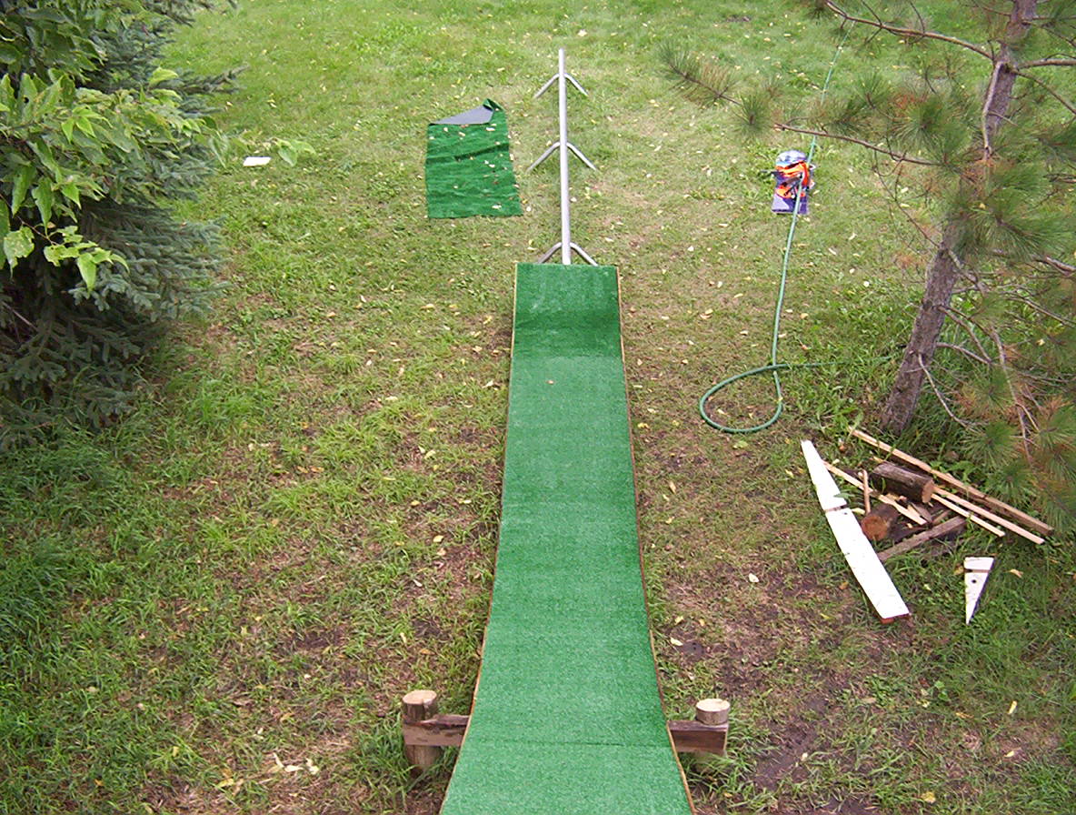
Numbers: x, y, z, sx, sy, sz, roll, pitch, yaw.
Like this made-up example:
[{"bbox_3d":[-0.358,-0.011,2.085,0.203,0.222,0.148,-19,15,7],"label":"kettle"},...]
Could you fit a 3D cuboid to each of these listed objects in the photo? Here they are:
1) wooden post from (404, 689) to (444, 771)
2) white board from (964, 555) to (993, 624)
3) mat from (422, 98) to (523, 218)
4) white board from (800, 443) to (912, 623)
[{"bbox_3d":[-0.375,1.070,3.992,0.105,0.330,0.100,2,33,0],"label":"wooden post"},{"bbox_3d":[1.812,0.763,5.089,0.114,0.030,0.488,14,34,21],"label":"white board"},{"bbox_3d":[-0.540,-2.010,9.627,0.694,0.080,2.526,-2,31,-4],"label":"mat"},{"bbox_3d":[1.356,0.521,5.469,0.144,0.035,1.330,-3,31,-6],"label":"white board"}]

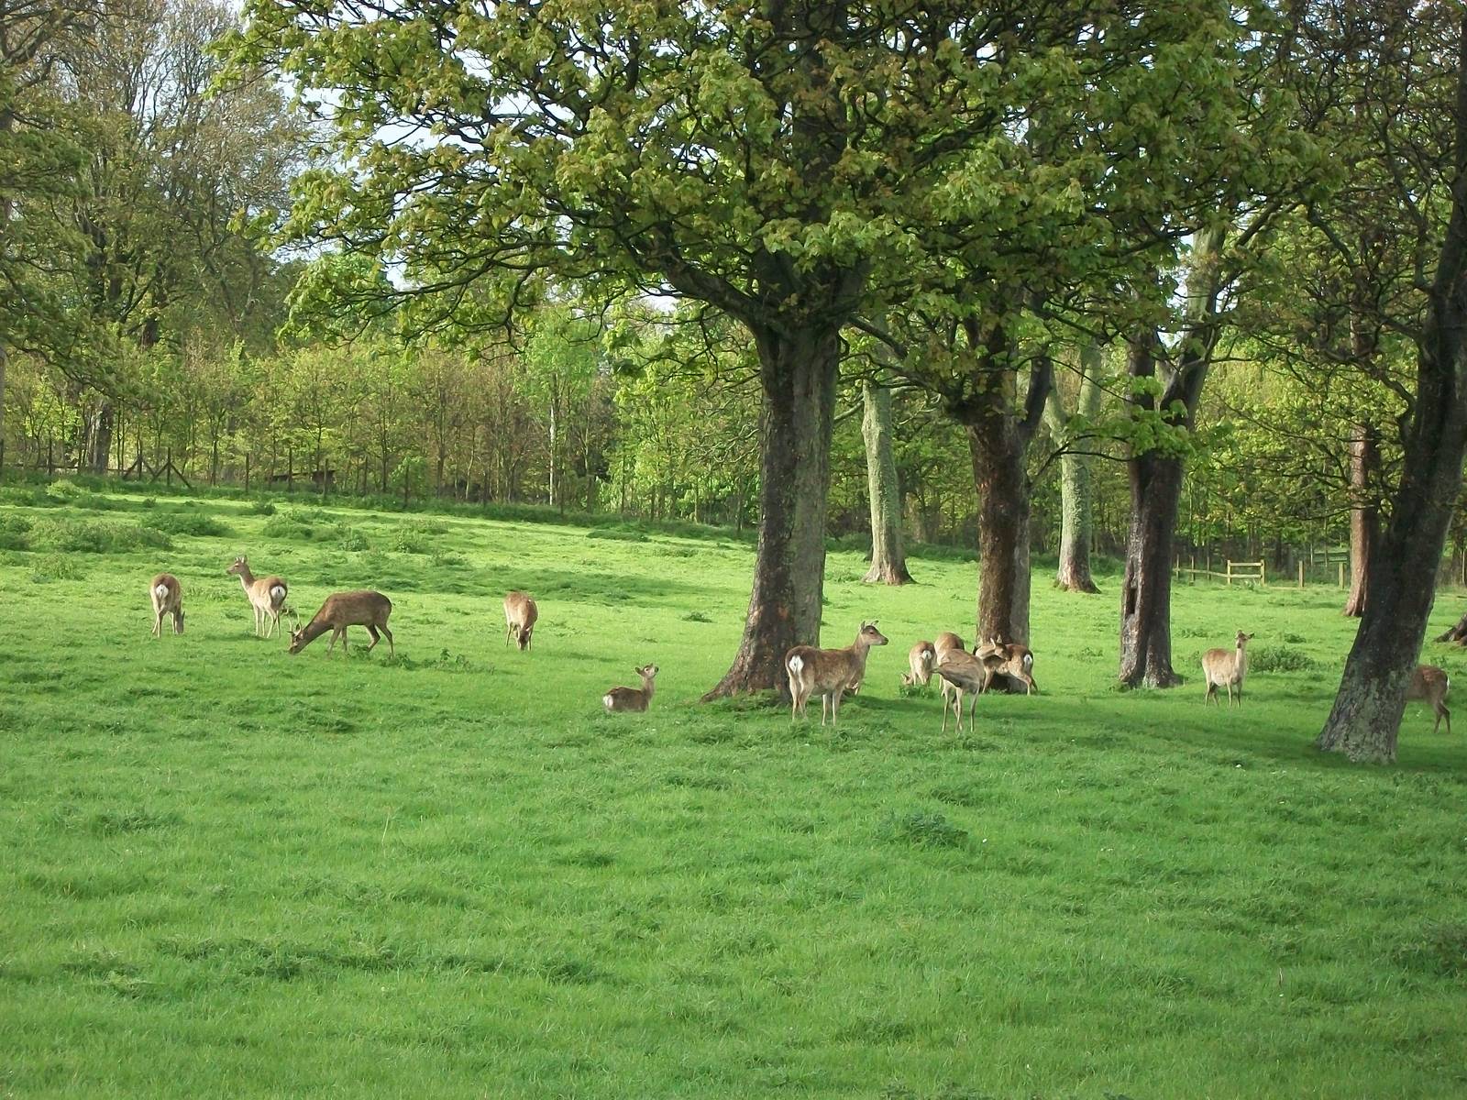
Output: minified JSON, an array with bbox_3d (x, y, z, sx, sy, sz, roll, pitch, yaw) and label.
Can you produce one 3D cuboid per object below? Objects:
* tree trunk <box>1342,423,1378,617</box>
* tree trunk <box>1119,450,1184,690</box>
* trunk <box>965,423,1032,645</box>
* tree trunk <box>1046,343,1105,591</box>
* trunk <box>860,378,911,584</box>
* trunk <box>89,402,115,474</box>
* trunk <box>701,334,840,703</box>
[{"bbox_3d":[12.063,-0.582,78.000,0.769,3.735,0.680,0,0,0],"label":"tree trunk"},{"bbox_3d":[4.788,0.216,46.500,0.760,2.725,0.680,0,0,0],"label":"tree trunk"},{"bbox_3d":[3.039,0.059,46.500,0.799,3.039,0.700,0,0,0],"label":"trunk"},{"bbox_3d":[8.395,-1.916,100.000,1.437,6.000,1.150,0,0,0],"label":"tree trunk"},{"bbox_3d":[3.747,-1.704,100.000,1.268,5.071,1.100,0,0,0],"label":"trunk"},{"bbox_3d":[-26.387,-4.621,170.000,1.101,3.065,1.000,0,0,0],"label":"trunk"},{"bbox_3d":[0.425,-0.418,45.000,1.547,4.145,1.300,0,0,0],"label":"trunk"}]

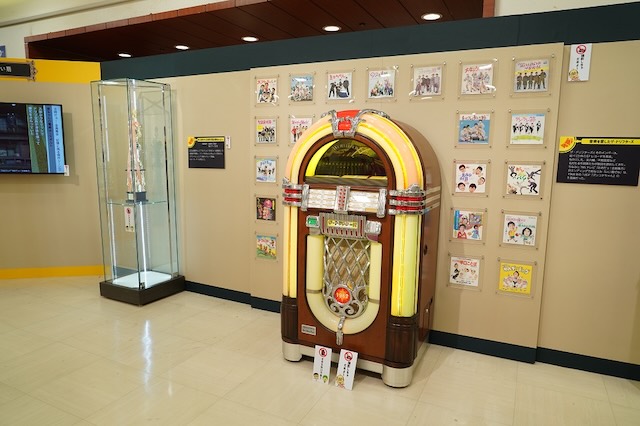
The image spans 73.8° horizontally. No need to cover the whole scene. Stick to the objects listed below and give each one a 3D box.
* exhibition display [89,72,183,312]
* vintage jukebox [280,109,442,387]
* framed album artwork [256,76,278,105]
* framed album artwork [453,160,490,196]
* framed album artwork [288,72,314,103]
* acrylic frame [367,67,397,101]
[{"bbox_3d":[-1.653,-0.187,3.881,0.530,1.900,0.510,5,10,28],"label":"exhibition display"},{"bbox_3d":[0.272,0.165,2.713,0.855,1.540,0.645,5,8,25],"label":"vintage jukebox"},{"bbox_3d":[-0.412,-0.942,3.306,0.222,0.228,0.020,4,9,25],"label":"framed album artwork"},{"bbox_3d":[0.973,-0.220,2.746,0.218,0.218,0.020,5,8,25],"label":"framed album artwork"},{"bbox_3d":[-0.133,-0.919,3.176,0.222,0.228,0.020,4,9,25],"label":"framed album artwork"},{"bbox_3d":[0.414,-0.867,2.874,0.217,0.222,0.020,4,8,24],"label":"acrylic frame"}]

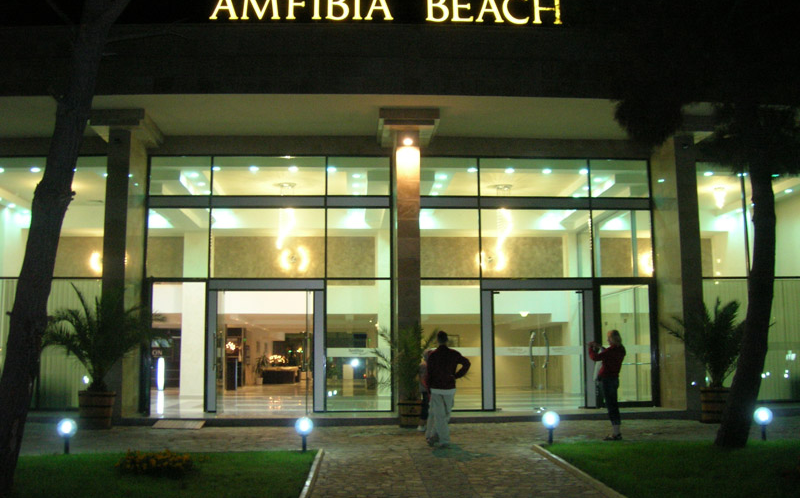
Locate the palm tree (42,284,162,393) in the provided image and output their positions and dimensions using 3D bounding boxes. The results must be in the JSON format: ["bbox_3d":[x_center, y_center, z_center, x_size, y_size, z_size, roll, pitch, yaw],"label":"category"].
[{"bbox_3d":[-5.372,1.619,14.212,2.188,1.989,1.900,0,-6,-3],"label":"palm tree"}]

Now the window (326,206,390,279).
[{"bbox_3d":[-0.851,-0.122,16.244,1.332,1.468,0.080,0,-6,-3],"label":"window"}]

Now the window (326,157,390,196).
[{"bbox_3d":[-0.865,-1.514,16.401,1.334,0.806,0.080,0,-6,-3],"label":"window"}]

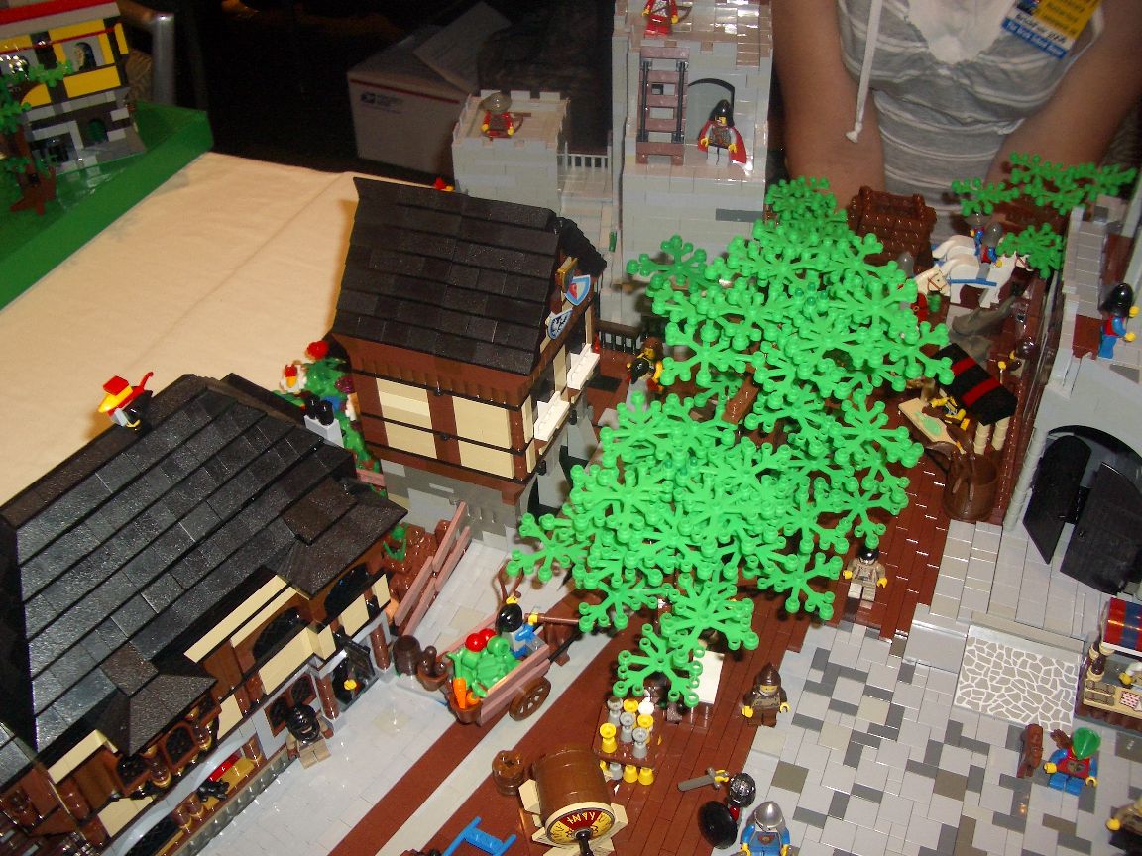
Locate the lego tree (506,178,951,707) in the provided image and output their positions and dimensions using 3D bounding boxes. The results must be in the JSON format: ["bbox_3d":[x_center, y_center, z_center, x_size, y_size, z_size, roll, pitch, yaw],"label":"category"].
[{"bbox_3d":[0.098,0.007,0.633,0.190,0.240,0.260,13,45,20],"label":"lego tree"}]

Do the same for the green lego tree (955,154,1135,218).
[{"bbox_3d":[0.348,-0.153,0.865,0.135,0.110,0.110,13,45,20],"label":"green lego tree"}]

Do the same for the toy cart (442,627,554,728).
[{"bbox_3d":[-0.042,0.138,0.657,0.047,0.039,0.058,28,52,32],"label":"toy cart"}]

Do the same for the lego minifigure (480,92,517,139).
[{"bbox_3d":[-0.054,-0.232,0.872,0.025,0.043,0.016,0,42,7],"label":"lego minifigure"}]

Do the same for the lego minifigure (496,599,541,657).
[{"bbox_3d":[-0.031,0.109,0.644,0.023,0.035,0.026,-34,49,-29],"label":"lego minifigure"}]

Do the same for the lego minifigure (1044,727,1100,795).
[{"bbox_3d":[0.256,0.170,0.587,0.026,0.043,0.018,13,45,20],"label":"lego minifigure"}]

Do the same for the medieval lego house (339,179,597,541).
[{"bbox_3d":[-0.050,-0.036,0.671,0.122,0.236,0.100,13,45,20],"label":"medieval lego house"}]

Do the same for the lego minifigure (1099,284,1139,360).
[{"bbox_3d":[0.299,-0.058,0.628,0.020,0.043,0.024,13,45,20],"label":"lego minifigure"}]

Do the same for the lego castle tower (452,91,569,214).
[{"bbox_3d":[-0.041,-0.191,0.939,0.080,0.150,0.080,2,43,8],"label":"lego castle tower"}]

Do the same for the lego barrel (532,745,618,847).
[{"bbox_3d":[0.002,0.189,0.592,0.040,0.041,0.037,-10,42,-5],"label":"lego barrel"}]

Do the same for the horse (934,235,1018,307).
[{"bbox_3d":[0.314,-0.113,0.882,0.064,0.042,0.019,13,45,20],"label":"horse"}]

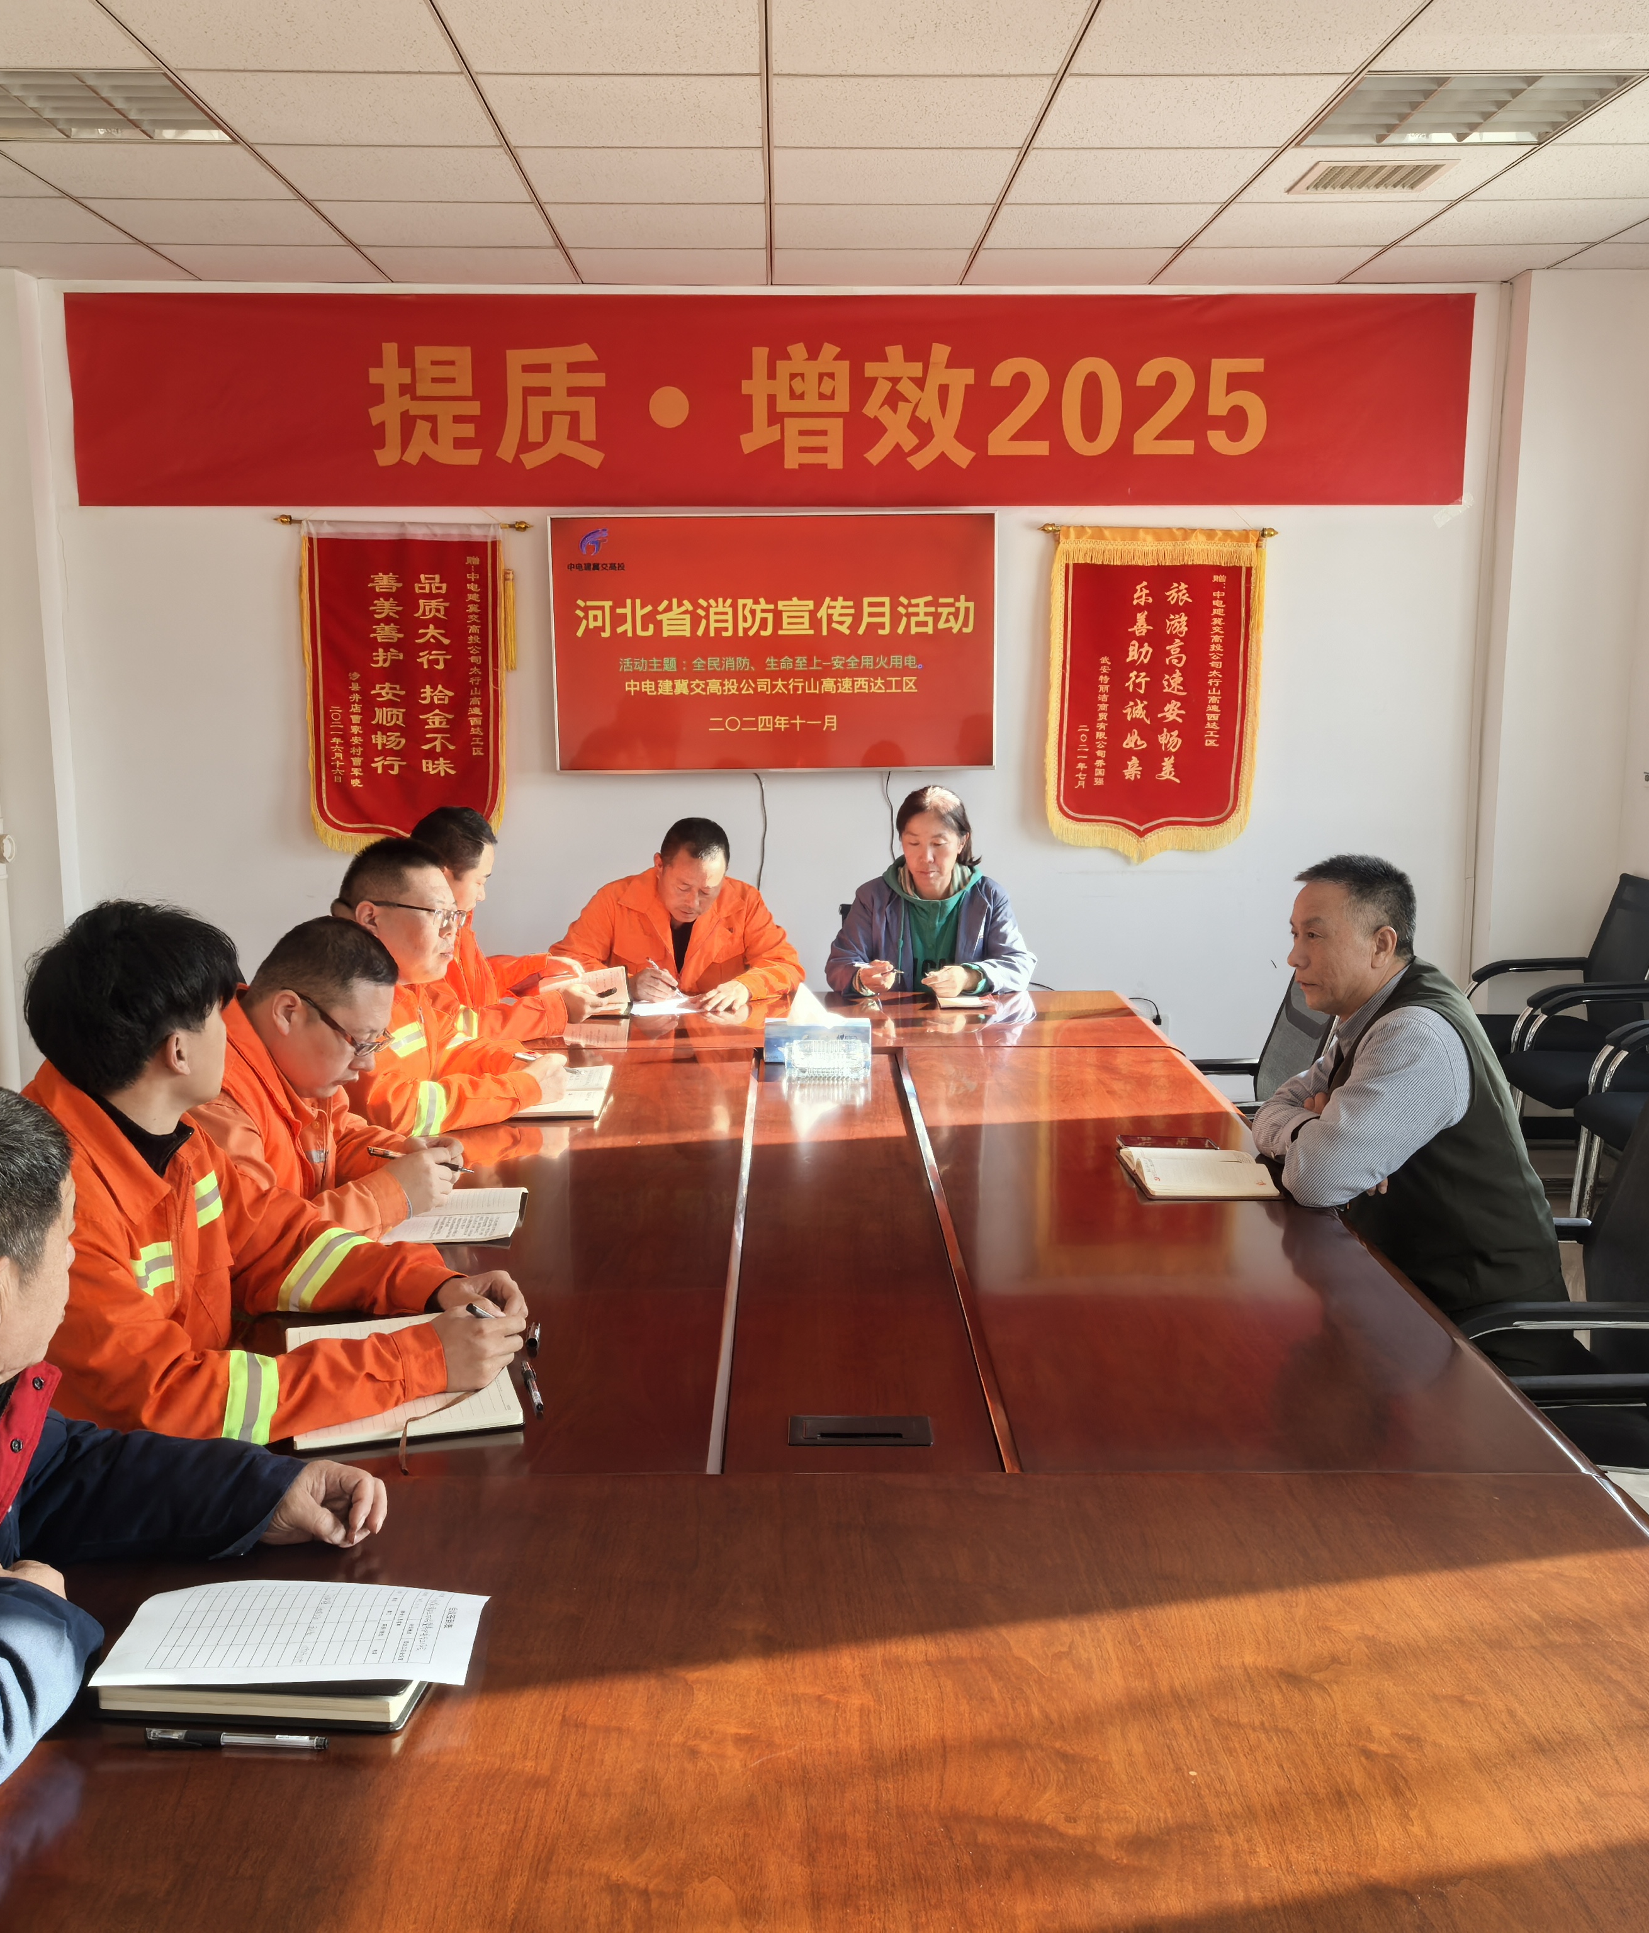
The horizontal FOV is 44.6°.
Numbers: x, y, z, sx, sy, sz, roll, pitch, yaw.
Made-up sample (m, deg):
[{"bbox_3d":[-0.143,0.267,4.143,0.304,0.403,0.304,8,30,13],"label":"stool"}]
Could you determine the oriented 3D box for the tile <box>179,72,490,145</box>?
[{"bbox_3d":[-1.024,-1.849,4.322,0.600,0.020,0.600,0,9,-1],"label":"tile"}]

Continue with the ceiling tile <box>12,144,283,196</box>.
[{"bbox_3d":[-1.634,-1.937,4.896,0.600,0.020,0.600,0,9,-1],"label":"ceiling tile"}]

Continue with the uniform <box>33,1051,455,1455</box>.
[{"bbox_3d":[-0.747,0.405,2.406,0.580,0.550,0.540,1,9,10],"label":"uniform"}]

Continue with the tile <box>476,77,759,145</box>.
[{"bbox_3d":[-0.422,-1.857,4.351,0.600,0.020,0.593,0,9,-1],"label":"tile"}]

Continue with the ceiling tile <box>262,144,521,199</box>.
[{"bbox_3d":[-1.037,-1.936,4.894,0.600,0.020,0.600,0,9,-1],"label":"ceiling tile"}]

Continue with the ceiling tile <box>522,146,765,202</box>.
[{"bbox_3d":[-0.432,-1.942,4.925,0.600,0.020,0.600,0,9,-1],"label":"ceiling tile"}]

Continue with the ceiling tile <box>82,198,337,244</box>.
[{"bbox_3d":[-1.645,-2.037,5.489,0.600,0.020,0.600,0,9,-1],"label":"ceiling tile"}]

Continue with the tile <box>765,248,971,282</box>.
[{"bbox_3d":[0.141,-2.135,6.109,0.600,0.020,0.573,0,9,-1],"label":"tile"}]

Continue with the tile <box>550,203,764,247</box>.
[{"bbox_3d":[-0.450,-2.044,5.519,0.600,0.020,0.600,0,9,-1],"label":"tile"}]

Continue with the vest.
[{"bbox_3d":[1.009,0.294,3.251,0.410,0.630,0.450,1,9,10],"label":"vest"}]

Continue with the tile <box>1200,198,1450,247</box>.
[{"bbox_3d":[1.349,-2.055,5.563,0.600,0.020,0.600,0,9,-1],"label":"tile"}]

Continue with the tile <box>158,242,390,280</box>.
[{"bbox_3d":[-1.668,-2.121,6.048,0.600,0.020,0.570,0,9,-1],"label":"tile"}]

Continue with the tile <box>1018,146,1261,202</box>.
[{"bbox_3d":[0.768,-1.951,4.952,0.600,0.020,0.600,0,9,-1],"label":"tile"}]

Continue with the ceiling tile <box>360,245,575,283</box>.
[{"bbox_3d":[-1.063,-2.135,6.098,0.600,0.020,0.600,0,9,-1],"label":"ceiling tile"}]

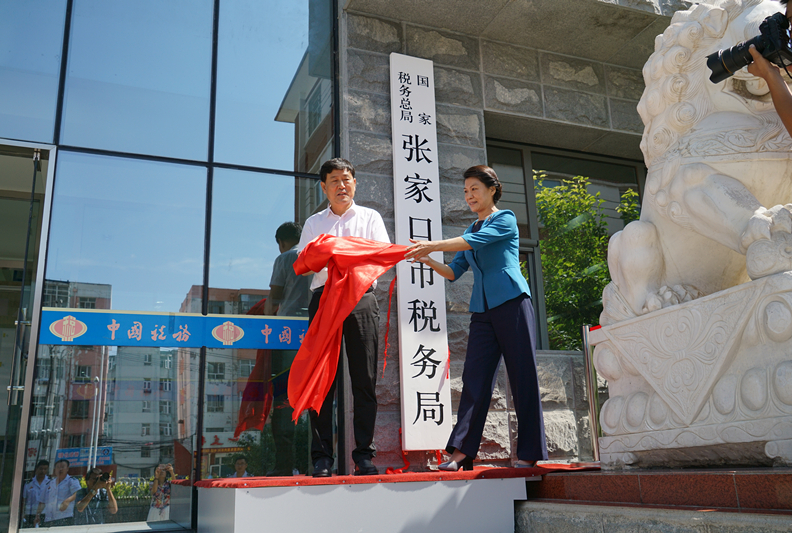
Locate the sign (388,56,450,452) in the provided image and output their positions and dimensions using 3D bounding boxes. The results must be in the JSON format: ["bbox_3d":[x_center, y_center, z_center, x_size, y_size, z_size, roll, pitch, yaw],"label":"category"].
[{"bbox_3d":[0.153,-0.174,4.417,0.305,2.610,0.050,4,-16,-21],"label":"sign"}]

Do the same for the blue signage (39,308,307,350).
[{"bbox_3d":[-1.143,0.362,3.954,1.600,0.205,0.030,4,-16,-21],"label":"blue signage"}]

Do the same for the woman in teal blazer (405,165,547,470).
[{"bbox_3d":[0.385,0.157,3.399,0.660,1.630,0.500,6,-17,-28],"label":"woman in teal blazer"}]

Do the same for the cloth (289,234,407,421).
[{"bbox_3d":[-0.222,0.289,3.216,0.540,0.860,0.320,-1,-15,-3],"label":"cloth"}]

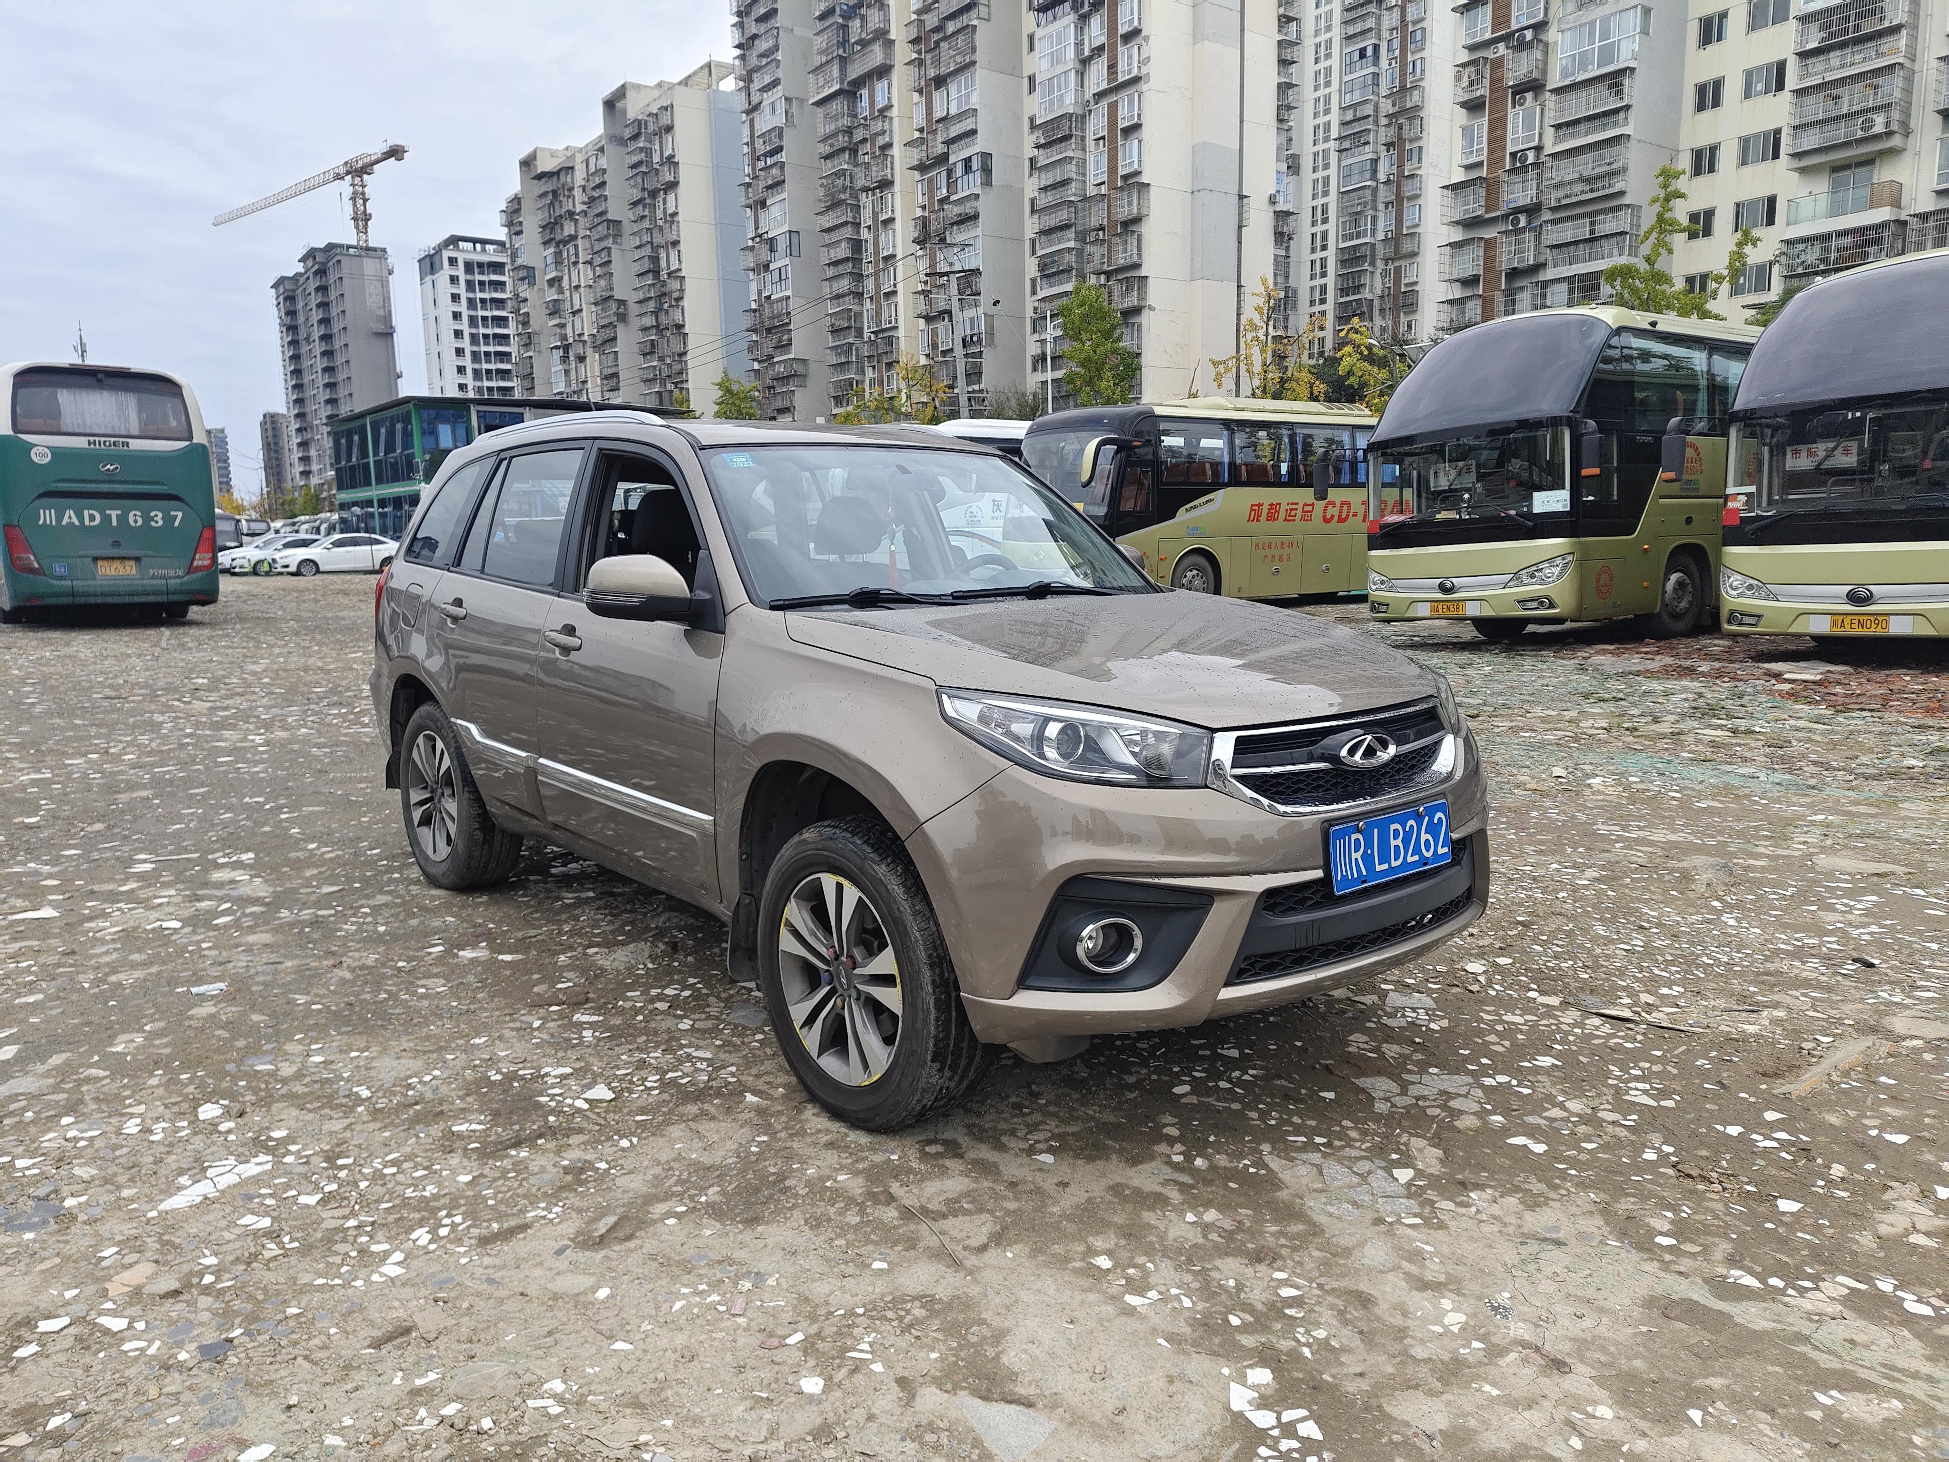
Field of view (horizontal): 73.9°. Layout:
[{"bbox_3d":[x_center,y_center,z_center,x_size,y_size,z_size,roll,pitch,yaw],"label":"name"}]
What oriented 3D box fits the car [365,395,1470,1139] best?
[{"bbox_3d":[-0.510,-0.185,4.236,1.820,1.660,4.420,-7,11,-40],"label":"car"}]

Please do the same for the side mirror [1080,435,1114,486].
[{"bbox_3d":[1.902,-4.195,20.100,0.360,0.800,0.320,-7,11,-35],"label":"side mirror"}]

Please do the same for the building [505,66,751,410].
[{"bbox_3d":[-44.266,-50.173,170.662,14.000,52.000,61.000,-7,11,-36],"label":"building"}]

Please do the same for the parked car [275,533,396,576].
[{"bbox_3d":[-22.700,-6.315,46.500,1.840,1.480,4.700,7,12,44],"label":"parked car"}]

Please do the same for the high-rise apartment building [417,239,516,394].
[{"bbox_3d":[-86.541,-61.079,240.056,25.000,54.000,16.500,-7,11,-36],"label":"high-rise apartment building"}]

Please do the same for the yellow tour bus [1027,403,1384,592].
[{"bbox_3d":[5.609,-4.180,24.238,11.300,3.550,2.500,-7,11,-35],"label":"yellow tour bus"}]

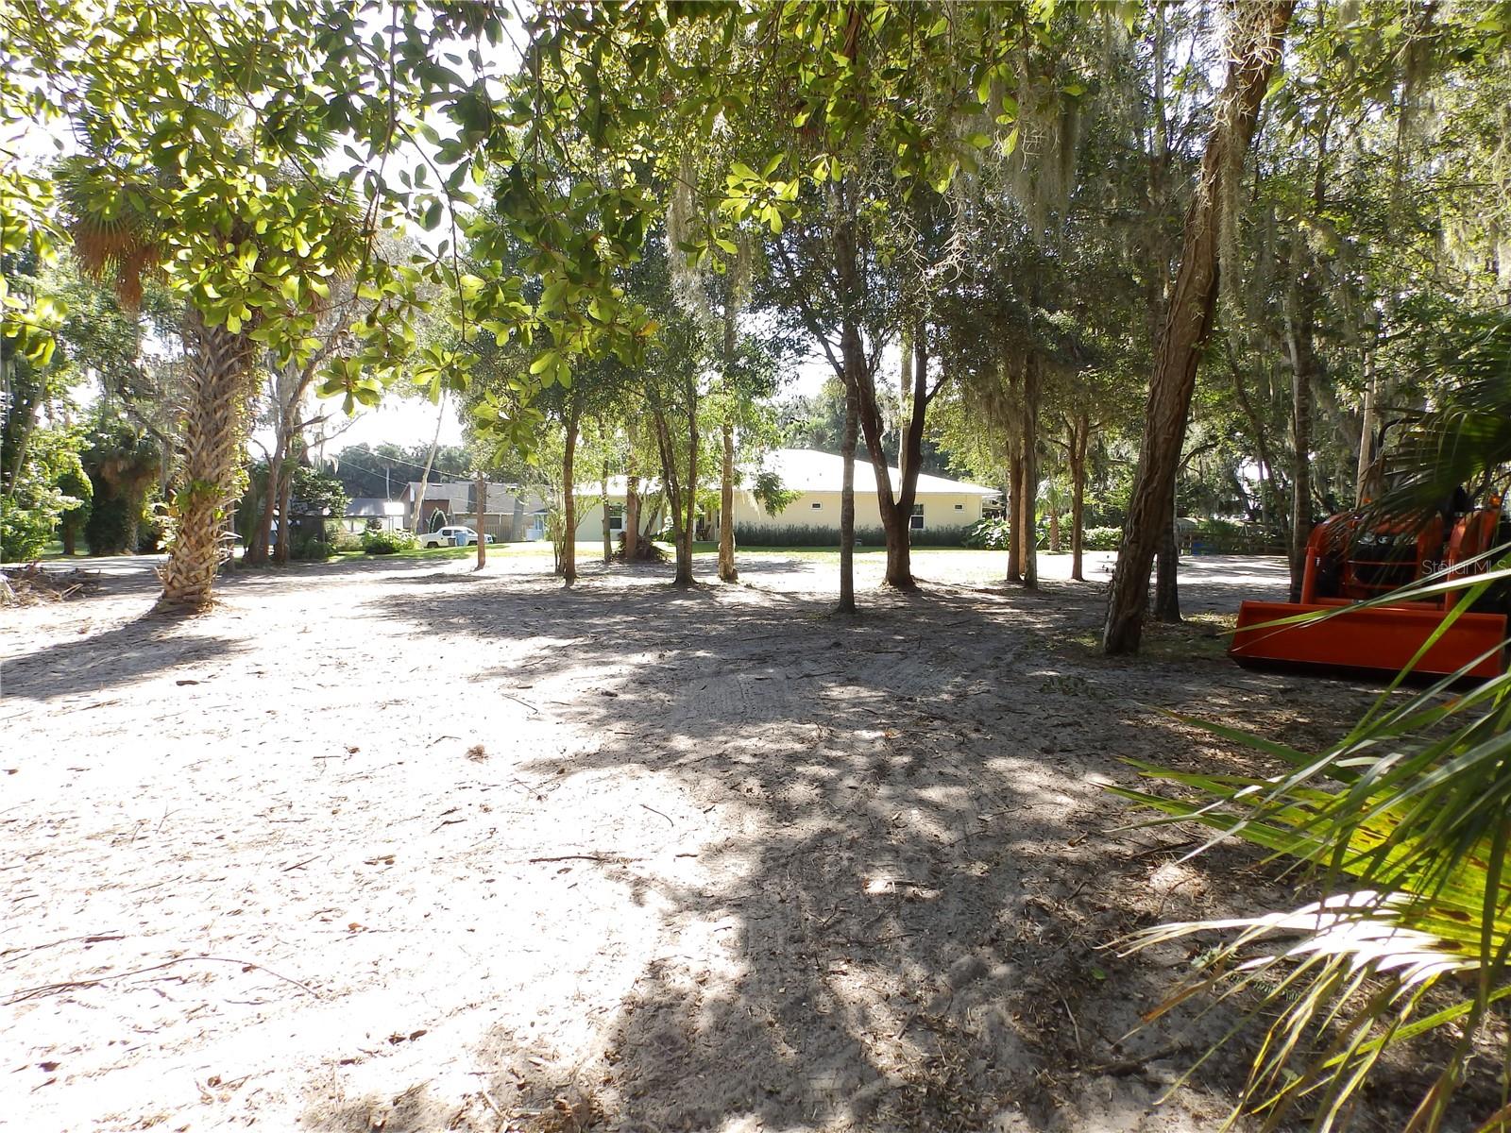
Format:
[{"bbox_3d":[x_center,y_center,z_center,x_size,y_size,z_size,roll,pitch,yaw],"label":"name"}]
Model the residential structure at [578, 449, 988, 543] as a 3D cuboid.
[{"bbox_3d":[0.900,-4.171,58.372,24.000,5.800,15.000,0,3,0],"label":"residential structure"}]

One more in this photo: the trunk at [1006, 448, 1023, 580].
[{"bbox_3d":[5.656,-1.094,20.897,0.322,2.912,0.306,0,3,0],"label":"trunk"}]

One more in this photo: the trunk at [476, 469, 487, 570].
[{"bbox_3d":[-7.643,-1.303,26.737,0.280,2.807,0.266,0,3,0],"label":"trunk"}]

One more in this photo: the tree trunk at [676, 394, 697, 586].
[{"bbox_3d":[-1.464,-1.623,20.268,0.375,4.026,0.357,0,3,0],"label":"tree trunk"}]

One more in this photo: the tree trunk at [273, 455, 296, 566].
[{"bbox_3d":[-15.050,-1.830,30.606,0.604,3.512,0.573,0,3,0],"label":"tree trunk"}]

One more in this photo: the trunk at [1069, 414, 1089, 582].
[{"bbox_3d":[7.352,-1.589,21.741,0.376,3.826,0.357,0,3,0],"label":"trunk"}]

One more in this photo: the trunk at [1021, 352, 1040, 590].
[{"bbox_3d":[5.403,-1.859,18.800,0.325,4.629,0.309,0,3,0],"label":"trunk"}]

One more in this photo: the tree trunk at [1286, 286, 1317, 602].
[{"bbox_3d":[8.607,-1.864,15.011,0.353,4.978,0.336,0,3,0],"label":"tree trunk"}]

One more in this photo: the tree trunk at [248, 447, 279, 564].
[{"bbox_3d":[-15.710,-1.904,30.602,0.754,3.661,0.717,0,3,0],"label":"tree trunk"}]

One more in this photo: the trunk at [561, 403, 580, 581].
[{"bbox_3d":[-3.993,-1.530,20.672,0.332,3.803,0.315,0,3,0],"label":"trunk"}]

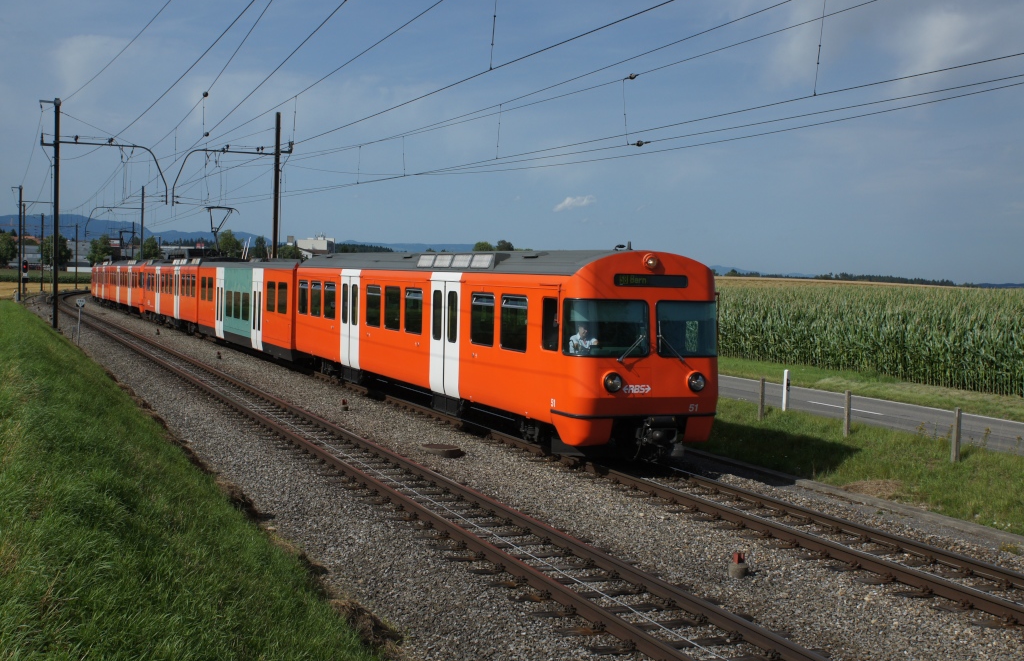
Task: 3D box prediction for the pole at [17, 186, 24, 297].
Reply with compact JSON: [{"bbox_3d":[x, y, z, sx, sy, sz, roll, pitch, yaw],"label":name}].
[{"bbox_3d":[-42.113,-7.451,102.266,0.260,9.902,0.260,0,3,-24],"label":"pole"}]

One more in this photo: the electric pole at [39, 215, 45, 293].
[{"bbox_3d":[-60.084,-9.962,152.764,0.260,9.992,0.260,0,3,-24],"label":"electric pole"}]

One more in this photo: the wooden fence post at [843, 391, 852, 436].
[{"bbox_3d":[6.940,1.725,24.677,0.120,0.972,0.120,0,3,-24],"label":"wooden fence post"}]

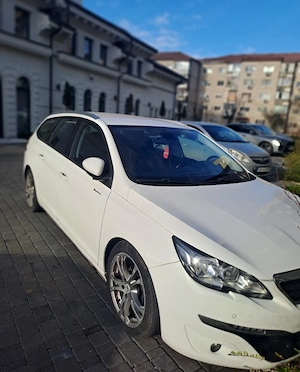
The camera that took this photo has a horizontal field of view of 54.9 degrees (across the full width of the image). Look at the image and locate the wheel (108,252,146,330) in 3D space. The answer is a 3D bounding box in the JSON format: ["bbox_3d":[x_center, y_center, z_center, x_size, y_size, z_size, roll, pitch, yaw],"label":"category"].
[{"bbox_3d":[-0.108,0.685,1.967,0.170,0.480,0.480,-4,15,-34],"label":"wheel"}]

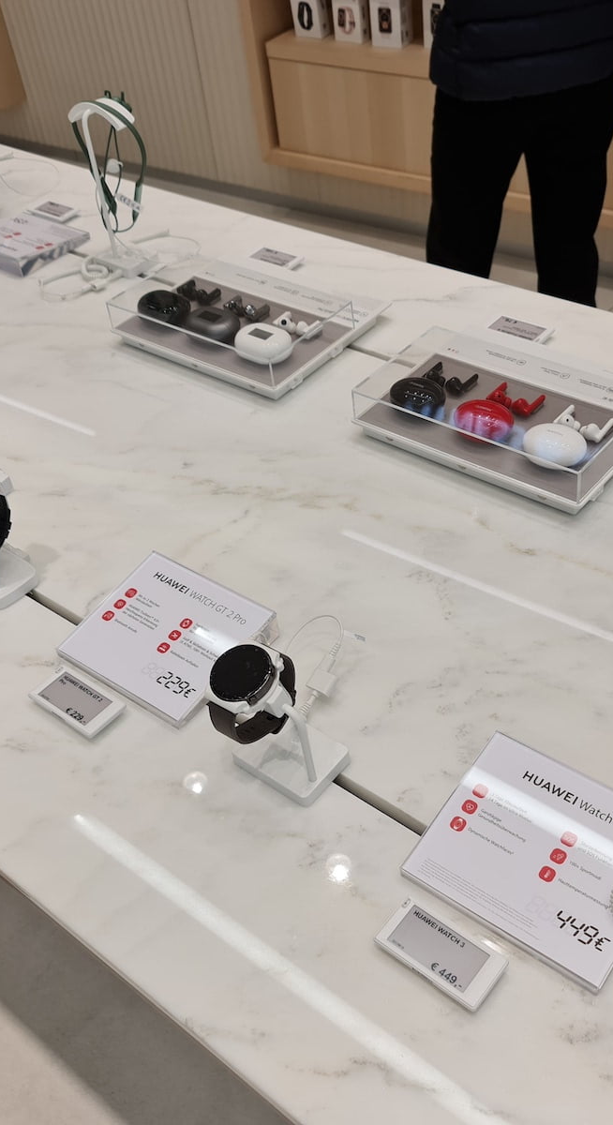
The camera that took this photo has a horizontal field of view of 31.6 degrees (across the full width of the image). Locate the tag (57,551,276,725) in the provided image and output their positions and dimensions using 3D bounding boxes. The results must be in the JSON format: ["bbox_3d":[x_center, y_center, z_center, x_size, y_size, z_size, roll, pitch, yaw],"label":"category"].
[{"bbox_3d":[-0.117,0.061,0.913,0.146,0.028,0.127,26,52,31],"label":"tag"}]

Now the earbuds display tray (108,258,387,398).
[{"bbox_3d":[-0.065,-0.294,1.274,0.258,0.057,0.215,26,52,31],"label":"earbuds display tray"}]

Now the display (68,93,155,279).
[{"bbox_3d":[-0.240,-0.496,1.403,0.105,0.220,0.100,26,52,31],"label":"display"}]

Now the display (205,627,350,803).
[{"bbox_3d":[-0.021,0.113,0.793,0.084,0.111,0.072,26,52,31],"label":"display"}]

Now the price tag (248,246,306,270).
[{"bbox_3d":[-0.044,-0.399,1.428,0.077,0.011,0.038,26,52,31],"label":"price tag"}]

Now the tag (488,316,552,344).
[{"bbox_3d":[0.237,-0.261,1.223,0.077,0.016,0.040,26,52,31],"label":"tag"}]

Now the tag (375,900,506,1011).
[{"bbox_3d":[0.087,0.253,0.699,0.077,0.011,0.038,26,52,31],"label":"tag"}]

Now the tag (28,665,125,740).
[{"bbox_3d":[-0.187,0.116,0.890,0.077,0.011,0.038,26,52,31],"label":"tag"}]

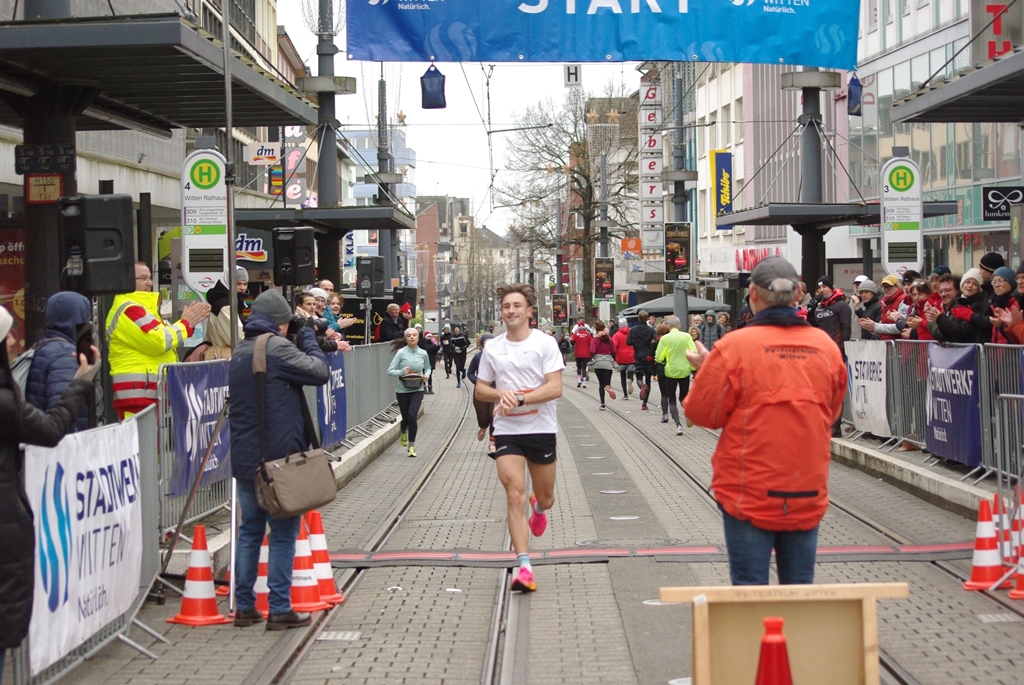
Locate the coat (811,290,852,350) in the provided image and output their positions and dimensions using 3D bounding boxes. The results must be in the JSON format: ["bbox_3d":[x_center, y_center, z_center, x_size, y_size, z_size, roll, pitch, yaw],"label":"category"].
[{"bbox_3d":[3.701,-0.231,27.000,0.530,0.790,0.390,-1,0,41],"label":"coat"}]

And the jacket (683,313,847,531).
[{"bbox_3d":[0.957,0.299,8.850,0.550,0.810,0.430,-1,0,-12],"label":"jacket"}]

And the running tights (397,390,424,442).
[{"bbox_3d":[-1.248,0.885,28.700,0.340,0.700,0.360,-1,0,-3],"label":"running tights"}]

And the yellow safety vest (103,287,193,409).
[{"bbox_3d":[-2.407,0.050,15.500,0.560,0.800,0.560,-1,0,-10],"label":"yellow safety vest"}]

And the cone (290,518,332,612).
[{"bbox_3d":[-1.139,1.199,12.720,0.285,0.500,0.285,-1,0,0],"label":"cone"}]

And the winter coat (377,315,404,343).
[{"bbox_3d":[-2.219,-0.166,43.000,0.450,0.780,0.500,-1,0,30],"label":"winter coat"}]

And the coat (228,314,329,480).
[{"bbox_3d":[-1.230,0.289,12.250,0.450,0.870,0.520,-1,0,-44],"label":"coat"}]

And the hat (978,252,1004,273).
[{"bbox_3d":[4.544,-0.752,22.100,0.235,0.200,0.200,8,2,9],"label":"hat"}]

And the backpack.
[{"bbox_3d":[-2.819,0.173,13.500,0.170,0.420,0.300,-1,0,-30],"label":"backpack"}]

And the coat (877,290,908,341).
[{"bbox_3d":[4.456,-0.210,27.200,0.350,0.760,0.470,-1,0,-41],"label":"coat"}]

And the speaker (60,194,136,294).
[{"bbox_3d":[-2.705,-0.638,15.200,0.380,0.637,0.360,-1,0,30],"label":"speaker"}]

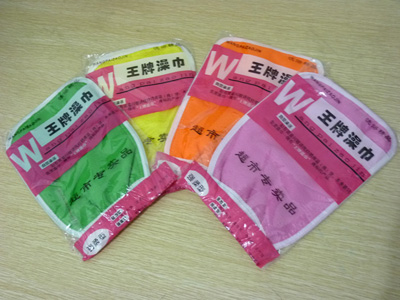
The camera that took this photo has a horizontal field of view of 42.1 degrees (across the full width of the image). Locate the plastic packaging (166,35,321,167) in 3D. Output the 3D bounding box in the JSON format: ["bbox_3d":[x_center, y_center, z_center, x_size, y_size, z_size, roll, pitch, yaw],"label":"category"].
[{"bbox_3d":[0.056,-0.051,0.624,0.148,0.014,0.186,19,74,18],"label":"plastic packaging"}]

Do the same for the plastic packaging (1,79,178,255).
[{"bbox_3d":[-0.144,0.010,0.642,0.148,0.016,0.217,-42,66,-6],"label":"plastic packaging"}]

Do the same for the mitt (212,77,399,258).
[{"bbox_3d":[0.113,0.002,0.589,0.190,0.014,0.149,-41,66,-6],"label":"mitt"}]

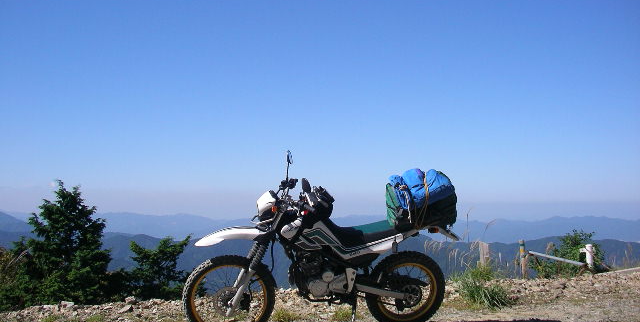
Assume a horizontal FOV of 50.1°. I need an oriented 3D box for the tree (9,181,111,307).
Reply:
[{"bbox_3d":[-3.275,1.075,8.600,1.320,1.680,1.250,0,-4,0],"label":"tree"}]

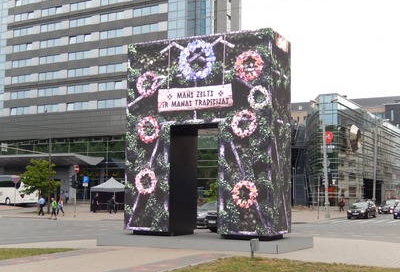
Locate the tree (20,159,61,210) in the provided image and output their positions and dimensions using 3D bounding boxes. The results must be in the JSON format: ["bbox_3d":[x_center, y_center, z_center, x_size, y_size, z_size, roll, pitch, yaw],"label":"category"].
[{"bbox_3d":[-15.009,4.686,55.738,3.750,5.050,3.700,1,-5,0],"label":"tree"}]

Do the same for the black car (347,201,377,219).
[{"bbox_3d":[13.902,6.305,50.447,1.800,1.490,4.400,-2,-6,27],"label":"black car"}]

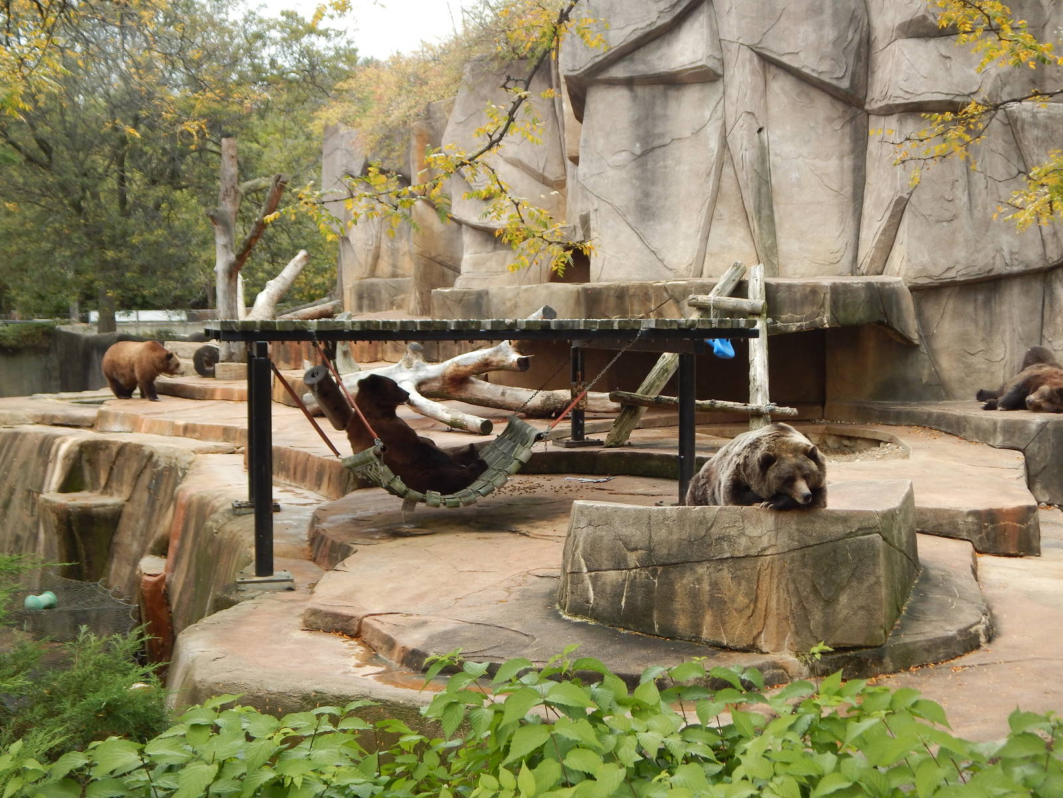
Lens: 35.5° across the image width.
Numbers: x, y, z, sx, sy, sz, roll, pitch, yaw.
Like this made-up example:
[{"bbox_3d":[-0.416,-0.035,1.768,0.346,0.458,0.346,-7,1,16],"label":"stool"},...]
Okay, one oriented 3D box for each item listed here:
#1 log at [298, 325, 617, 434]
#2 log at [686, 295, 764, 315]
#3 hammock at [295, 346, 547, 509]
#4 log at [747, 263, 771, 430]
[{"bbox_3d":[-0.900,-0.314,19.600,4.000,1.150,2.400,0,3,7],"label":"log"},{"bbox_3d":[1.988,-0.966,17.000,0.830,0.140,0.130,5,3,11],"label":"log"},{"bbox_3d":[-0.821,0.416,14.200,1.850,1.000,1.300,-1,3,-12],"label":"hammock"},{"bbox_3d":[2.540,-0.557,18.600,0.220,2.135,0.220,-1,-22,6],"label":"log"}]

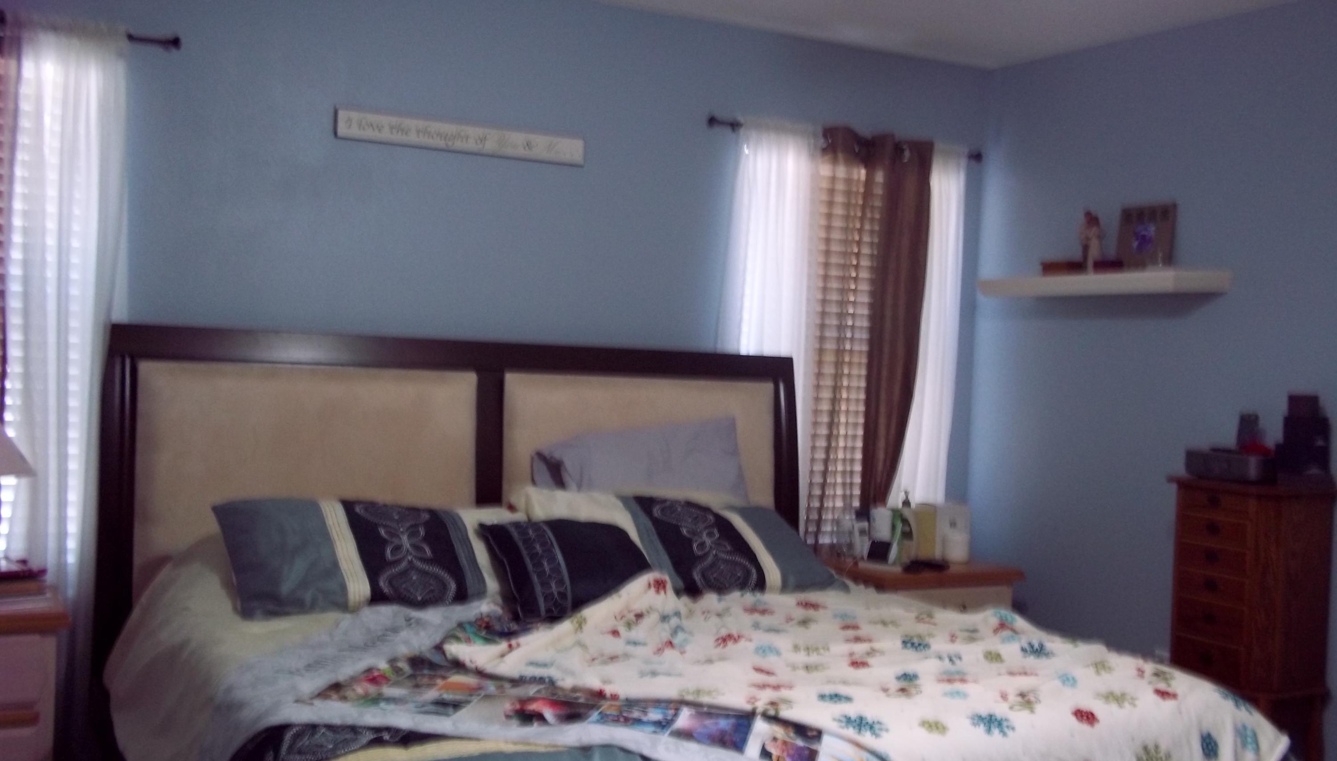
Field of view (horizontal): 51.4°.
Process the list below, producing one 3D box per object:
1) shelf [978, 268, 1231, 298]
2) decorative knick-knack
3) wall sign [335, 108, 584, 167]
[{"bbox_3d":[1.405,-0.311,4.567,0.246,0.062,0.866,-1,3,-28],"label":"shelf"},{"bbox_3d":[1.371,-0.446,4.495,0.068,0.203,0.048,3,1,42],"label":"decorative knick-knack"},{"bbox_3d":[-0.627,-0.741,4.272,0.790,0.087,0.030,2,1,-28],"label":"wall sign"}]

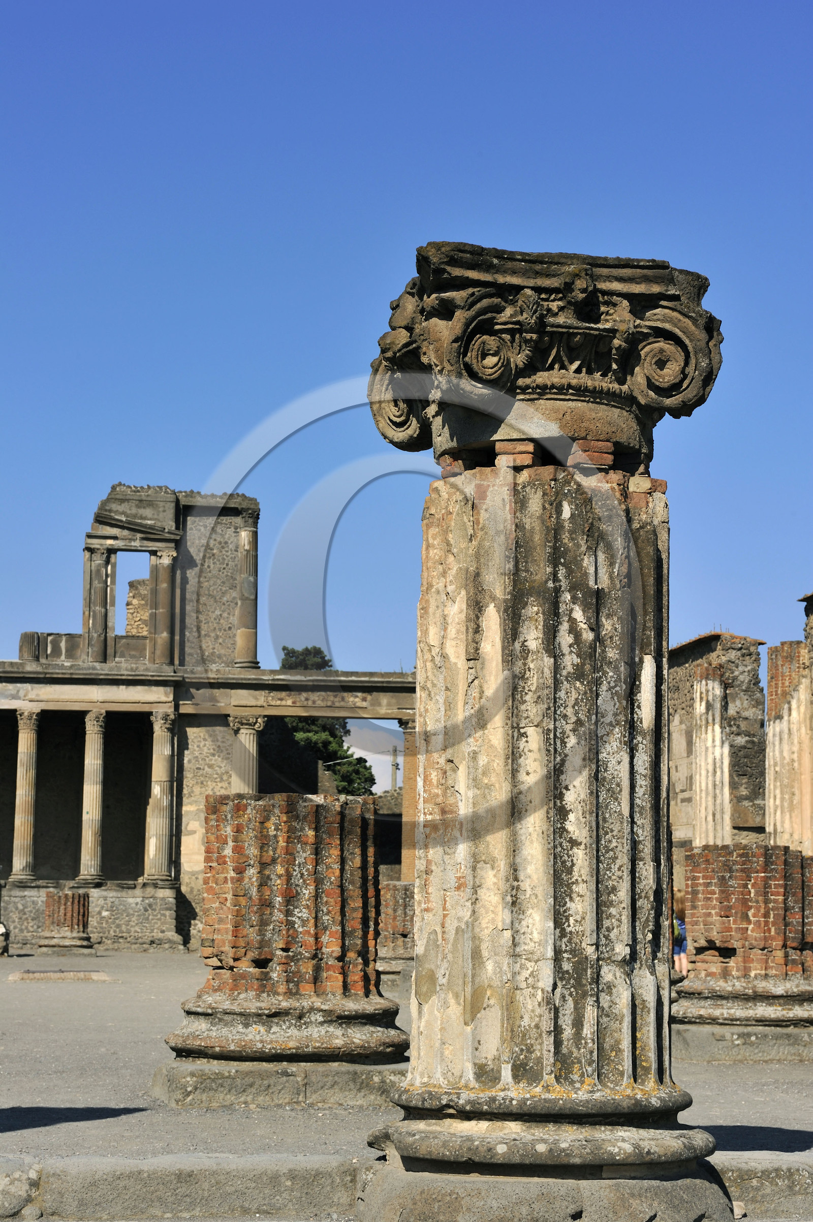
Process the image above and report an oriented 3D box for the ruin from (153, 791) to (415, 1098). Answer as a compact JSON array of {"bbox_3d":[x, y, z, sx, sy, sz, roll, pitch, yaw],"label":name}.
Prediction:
[{"bbox_3d":[-0.709,2.034,14.371,1.600,1.785,1.600,2,-7,-10],"label":"ruin"}]

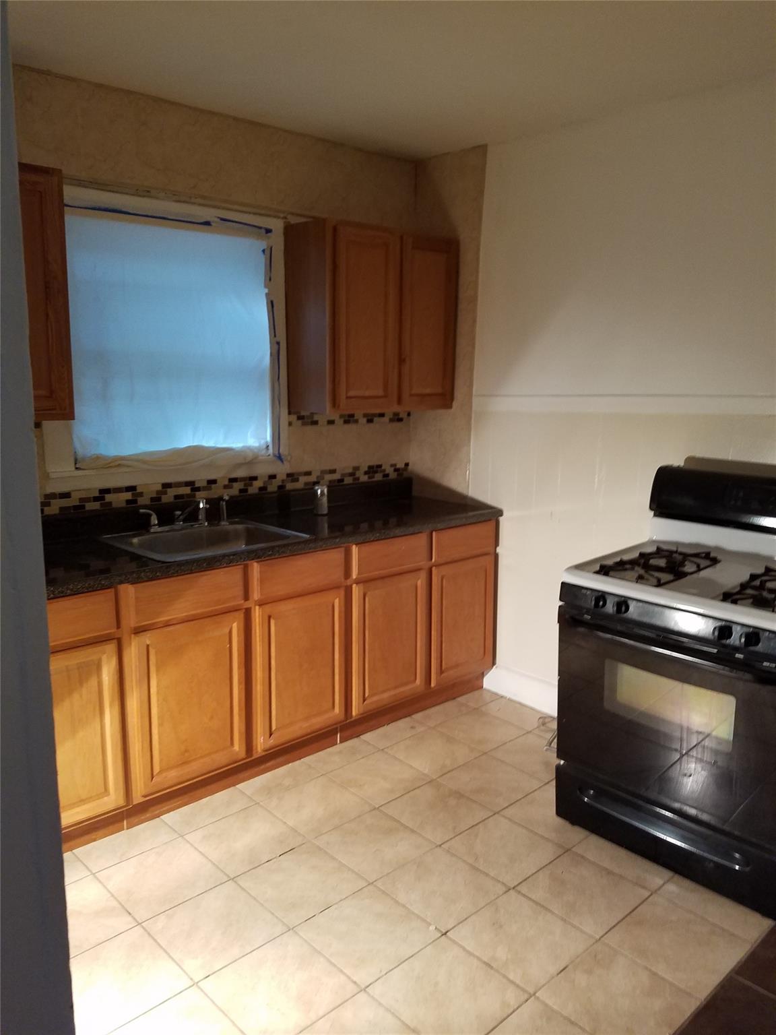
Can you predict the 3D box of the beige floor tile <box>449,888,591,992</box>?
[{"bbox_3d":[0.374,1.176,2.172,0.300,0.010,0.300,-9,14,-43],"label":"beige floor tile"}]

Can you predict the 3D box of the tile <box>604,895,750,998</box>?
[{"bbox_3d":[0.794,1.170,2.139,0.299,0.010,0.299,-9,14,-42],"label":"tile"}]

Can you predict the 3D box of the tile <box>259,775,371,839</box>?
[{"bbox_3d":[-0.250,1.042,2.798,0.299,0.010,0.299,-9,14,-42],"label":"tile"}]

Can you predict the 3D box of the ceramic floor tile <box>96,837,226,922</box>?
[{"bbox_3d":[-0.688,1.110,2.392,0.299,0.010,0.299,-9,14,-42],"label":"ceramic floor tile"}]

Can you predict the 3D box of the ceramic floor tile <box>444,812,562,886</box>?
[{"bbox_3d":[0.385,1.102,2.589,0.300,0.010,0.300,-9,14,-43],"label":"ceramic floor tile"}]

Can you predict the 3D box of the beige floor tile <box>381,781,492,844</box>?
[{"bbox_3d":[0.177,1.060,2.807,0.300,0.010,0.300,-9,14,-43],"label":"beige floor tile"}]

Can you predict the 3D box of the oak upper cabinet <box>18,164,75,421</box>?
[{"bbox_3d":[-1.314,-0.699,2.439,0.500,0.781,0.326,-9,14,-43],"label":"oak upper cabinet"}]

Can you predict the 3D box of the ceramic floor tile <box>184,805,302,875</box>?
[{"bbox_3d":[-0.469,1.076,2.595,0.299,0.010,0.299,-9,14,-42],"label":"ceramic floor tile"}]

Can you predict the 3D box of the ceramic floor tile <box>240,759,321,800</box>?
[{"bbox_3d":[-0.408,1.011,2.964,0.299,0.010,0.163,-9,14,-42],"label":"ceramic floor tile"}]

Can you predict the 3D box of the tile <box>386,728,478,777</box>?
[{"bbox_3d":[0.188,0.972,3.199,0.298,0.010,0.298,-9,14,-43],"label":"tile"}]

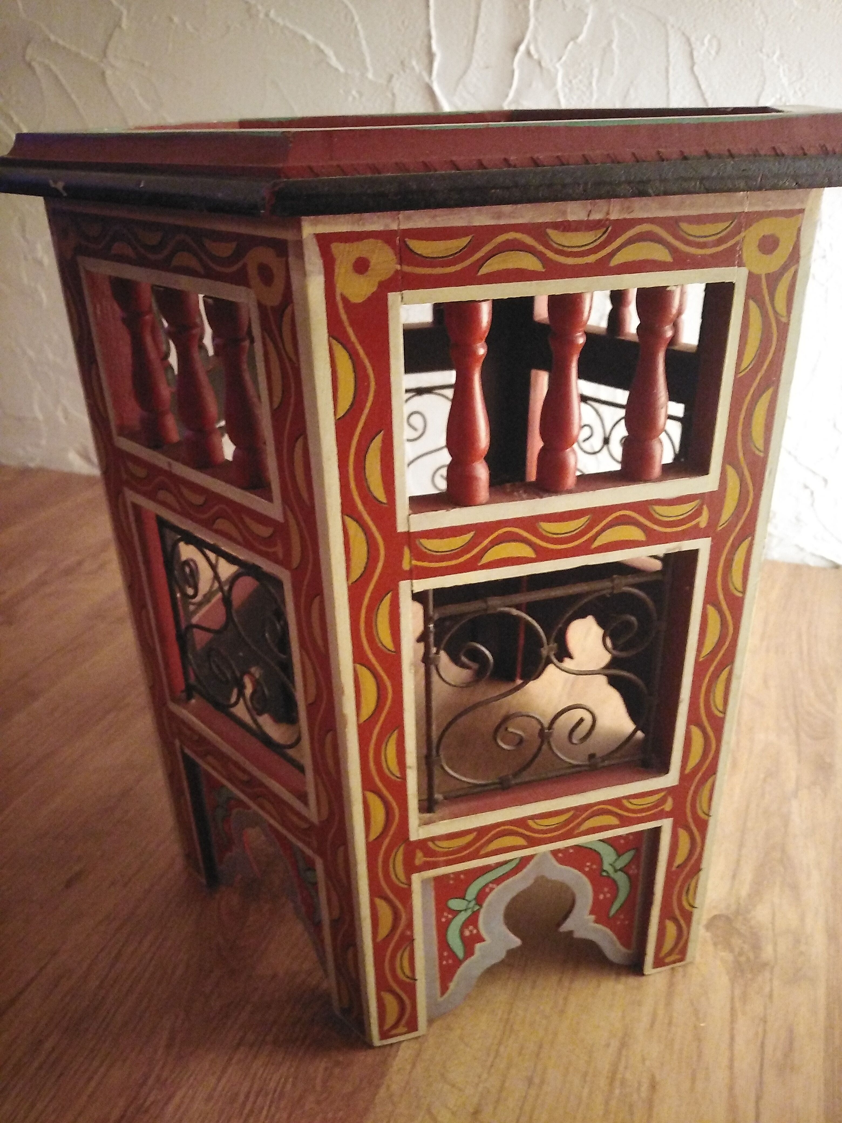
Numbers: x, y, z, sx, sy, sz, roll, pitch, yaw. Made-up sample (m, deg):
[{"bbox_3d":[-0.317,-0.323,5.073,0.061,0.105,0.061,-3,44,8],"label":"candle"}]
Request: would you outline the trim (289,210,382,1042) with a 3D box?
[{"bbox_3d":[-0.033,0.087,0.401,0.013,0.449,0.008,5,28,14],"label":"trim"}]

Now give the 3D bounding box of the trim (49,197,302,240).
[{"bbox_3d":[-0.114,-0.148,0.363,0.211,0.009,0.008,23,36,40],"label":"trim"}]

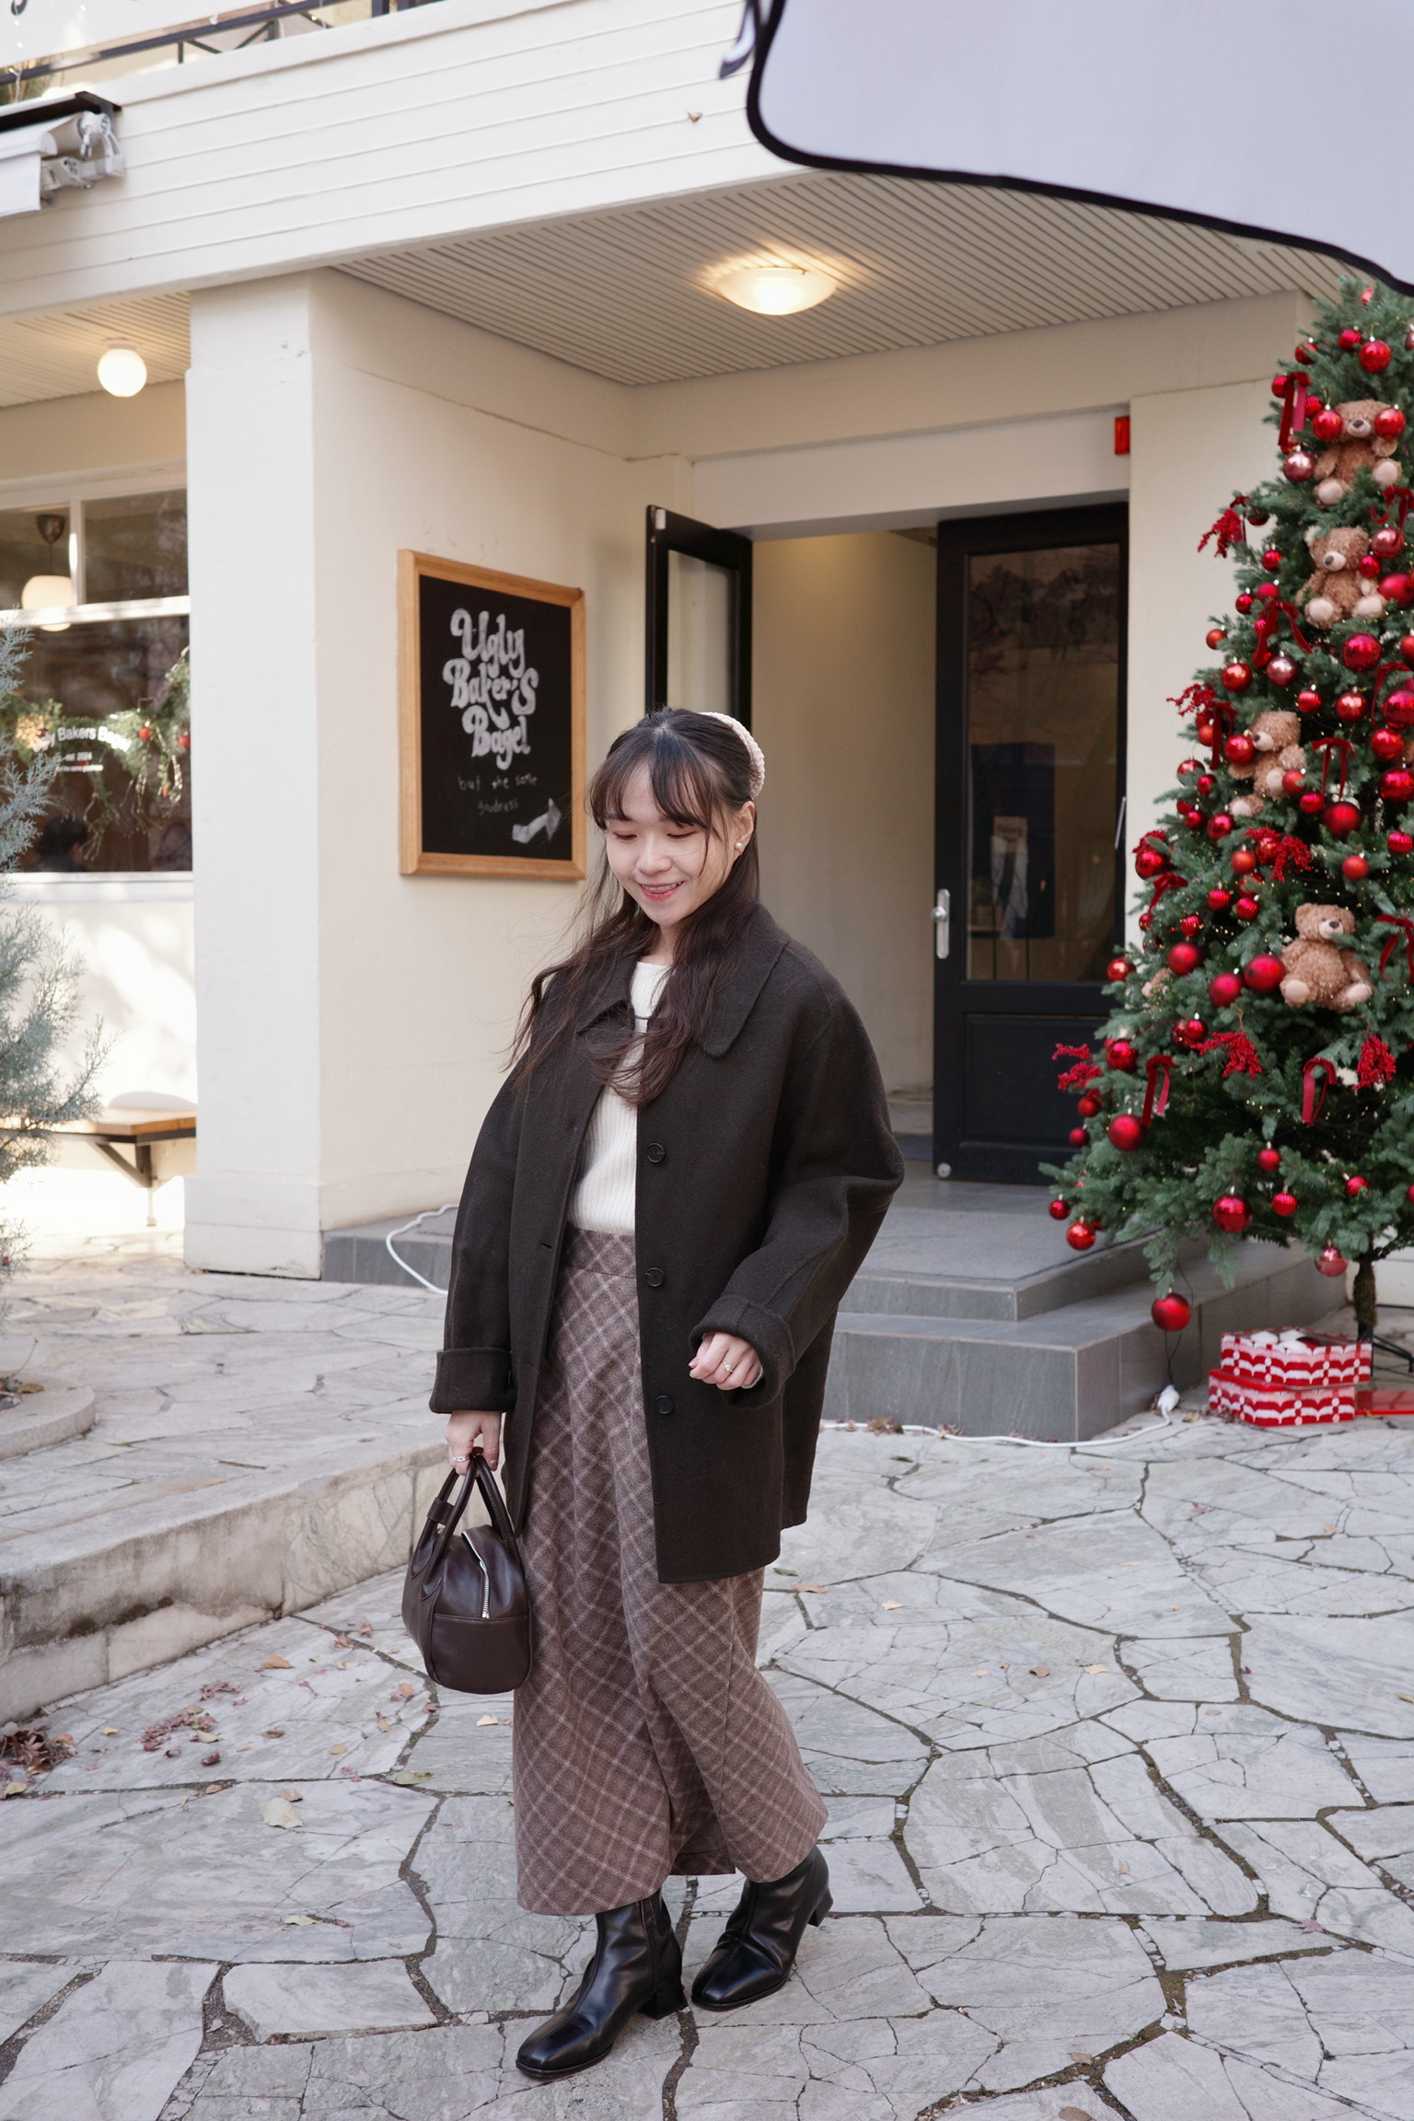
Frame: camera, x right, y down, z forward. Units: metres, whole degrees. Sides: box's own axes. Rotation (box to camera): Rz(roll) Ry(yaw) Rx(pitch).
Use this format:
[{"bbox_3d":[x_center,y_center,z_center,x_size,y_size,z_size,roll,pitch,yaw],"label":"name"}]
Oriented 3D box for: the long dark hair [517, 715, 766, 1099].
[{"bbox_3d":[-0.081,-0.187,2.750,0.270,0.450,0.250,1,3,25],"label":"long dark hair"}]

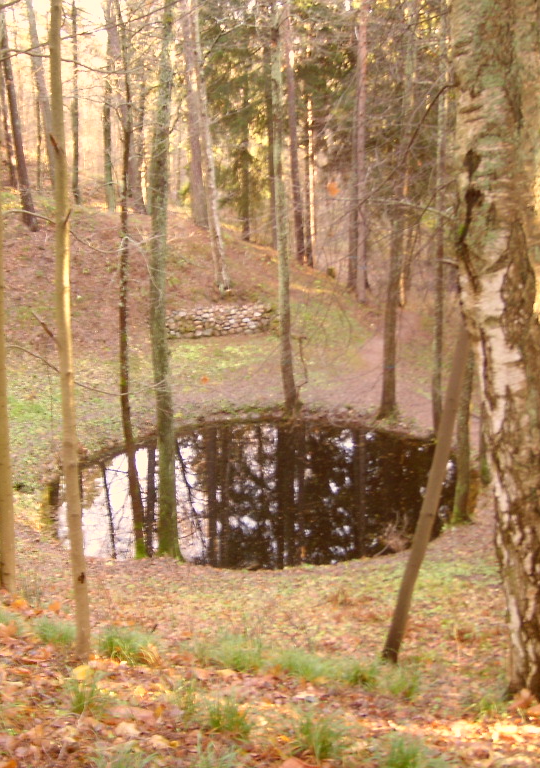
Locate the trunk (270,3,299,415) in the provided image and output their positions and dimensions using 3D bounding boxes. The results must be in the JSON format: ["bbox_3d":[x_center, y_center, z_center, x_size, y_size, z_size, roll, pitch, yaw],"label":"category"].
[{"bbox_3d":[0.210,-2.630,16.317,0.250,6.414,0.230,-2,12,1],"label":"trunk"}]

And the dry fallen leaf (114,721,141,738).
[{"bbox_3d":[-0.461,1.118,3.350,0.085,0.025,0.070,-3,12,-9],"label":"dry fallen leaf"}]

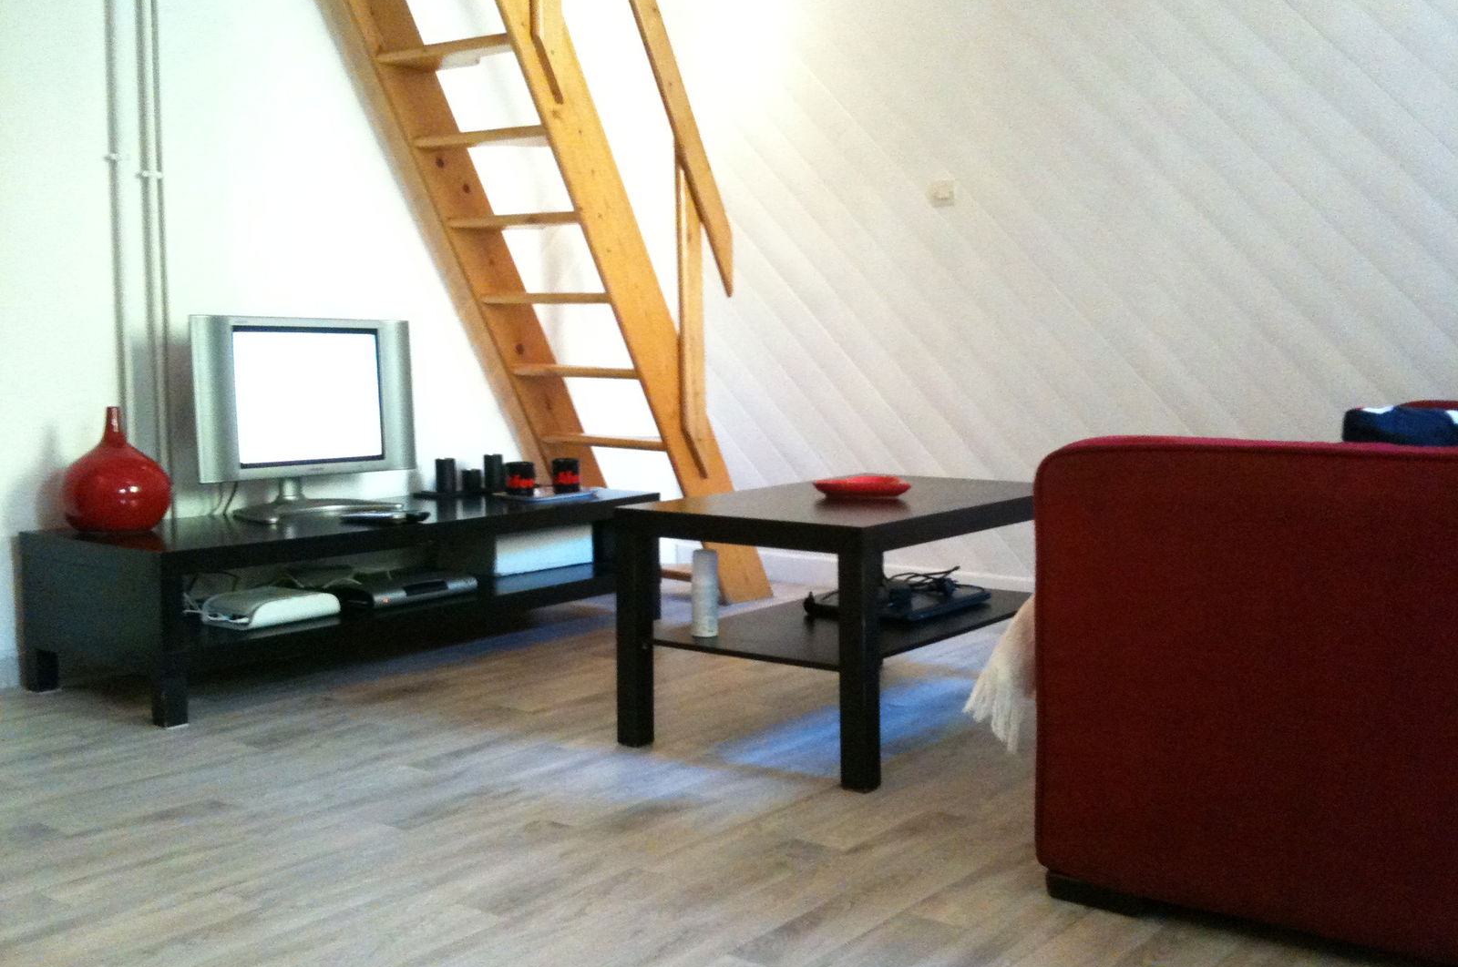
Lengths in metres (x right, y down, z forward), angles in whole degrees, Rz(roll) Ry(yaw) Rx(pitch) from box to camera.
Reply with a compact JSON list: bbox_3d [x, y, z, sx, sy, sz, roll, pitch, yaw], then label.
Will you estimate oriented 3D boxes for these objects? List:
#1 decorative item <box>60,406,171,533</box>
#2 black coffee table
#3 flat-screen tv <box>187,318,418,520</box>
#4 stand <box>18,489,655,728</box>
[{"bbox_3d":[-1.359,-0.034,3.263,0.237,0.268,0.237,4,6,38],"label":"decorative item"},{"bbox_3d":[0.277,0.249,2.982,0.549,0.450,0.900,4,6,37],"label":"black coffee table"},{"bbox_3d":[-1.017,-0.158,3.511,0.220,0.470,0.590,4,7,38],"label":"flat-screen tv"},{"bbox_3d":[-0.866,0.242,3.643,0.550,0.350,1.493,4,6,38],"label":"stand"}]

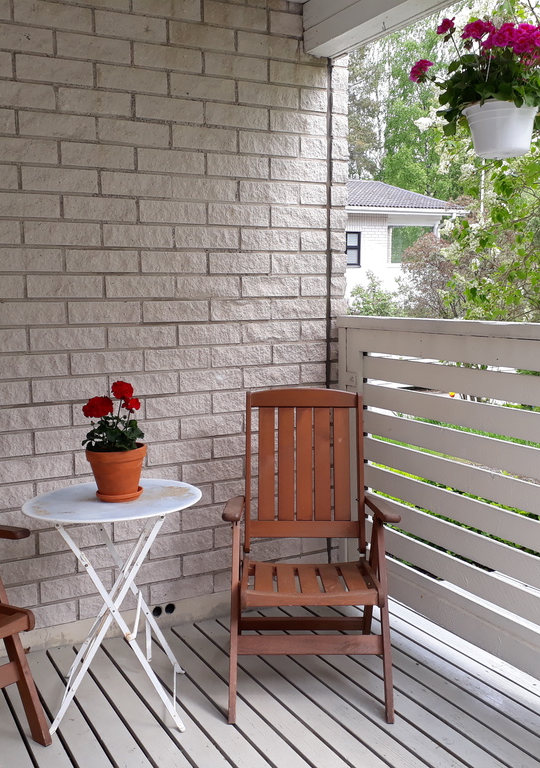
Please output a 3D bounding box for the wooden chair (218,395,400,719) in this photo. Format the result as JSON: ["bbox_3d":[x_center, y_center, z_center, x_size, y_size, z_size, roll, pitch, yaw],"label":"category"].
[{"bbox_3d":[0.136,0.565,2.904,0.585,1.030,0.720,-1,6,1],"label":"wooden chair"}]

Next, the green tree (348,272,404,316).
[{"bbox_3d":[3.170,-2.239,24.000,1.750,2.300,1.750,-1,6,0],"label":"green tree"}]

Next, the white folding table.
[{"bbox_3d":[-0.519,0.744,2.732,0.590,0.725,0.590,-1,6,-1],"label":"white folding table"}]

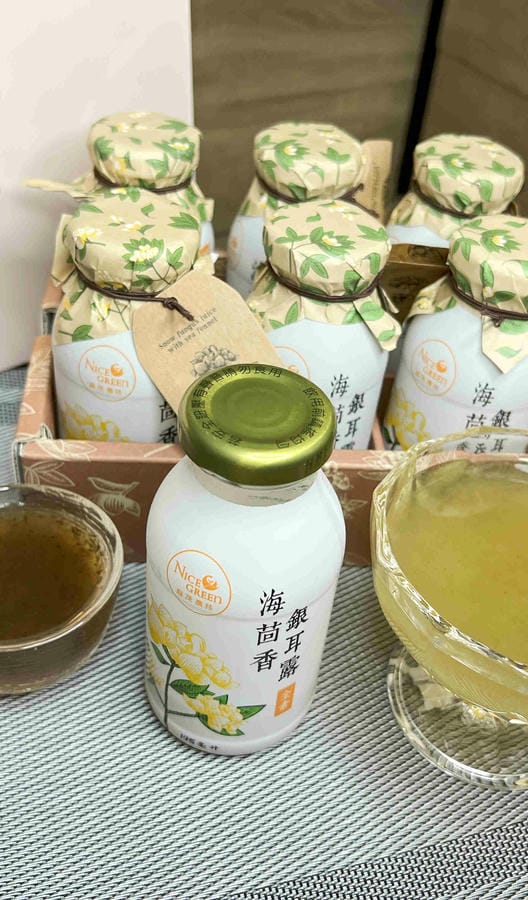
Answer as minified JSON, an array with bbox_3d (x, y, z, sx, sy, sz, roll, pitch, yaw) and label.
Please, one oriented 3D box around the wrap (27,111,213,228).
[{"bbox_3d":[-0.057,-0.111,0.360,0.073,0.037,0.058,1,42,-6],"label":"wrap"}]

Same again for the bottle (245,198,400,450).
[{"bbox_3d":[0.017,-0.030,0.351,0.062,0.126,0.062,2,41,-5],"label":"bottle"}]

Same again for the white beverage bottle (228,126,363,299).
[{"bbox_3d":[0.013,-0.073,0.397,0.062,0.129,0.062,30,47,25],"label":"white beverage bottle"}]

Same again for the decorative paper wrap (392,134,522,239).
[{"bbox_3d":[0.081,-0.104,0.369,0.060,0.037,0.058,1,42,-6],"label":"decorative paper wrap"}]

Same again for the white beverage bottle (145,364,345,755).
[{"bbox_3d":[-0.006,0.035,0.274,0.059,0.125,0.059,6,41,-1],"label":"white beverage bottle"}]

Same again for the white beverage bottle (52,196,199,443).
[{"bbox_3d":[-0.049,-0.030,0.338,0.062,0.126,0.062,2,41,-5],"label":"white beverage bottle"}]

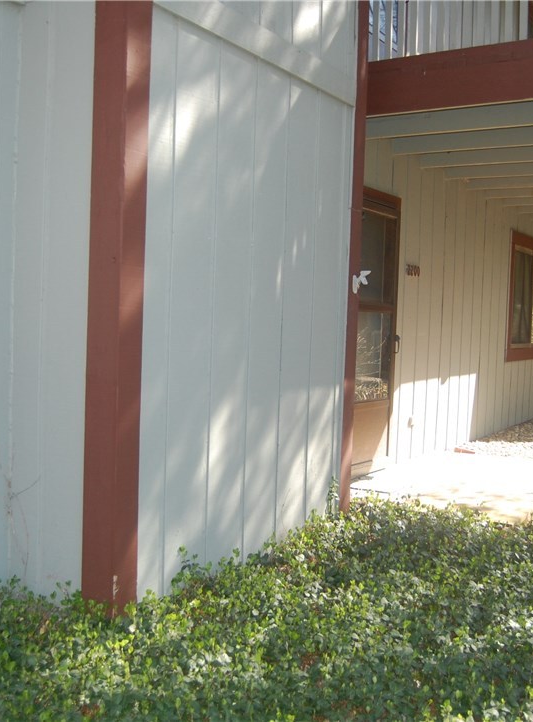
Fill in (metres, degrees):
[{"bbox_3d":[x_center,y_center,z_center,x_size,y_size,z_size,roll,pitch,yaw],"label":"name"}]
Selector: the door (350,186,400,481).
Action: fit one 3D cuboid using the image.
[{"bbox_3d":[0.769,-0.199,6.185,0.090,2.110,0.980,4,4,32],"label":"door"}]

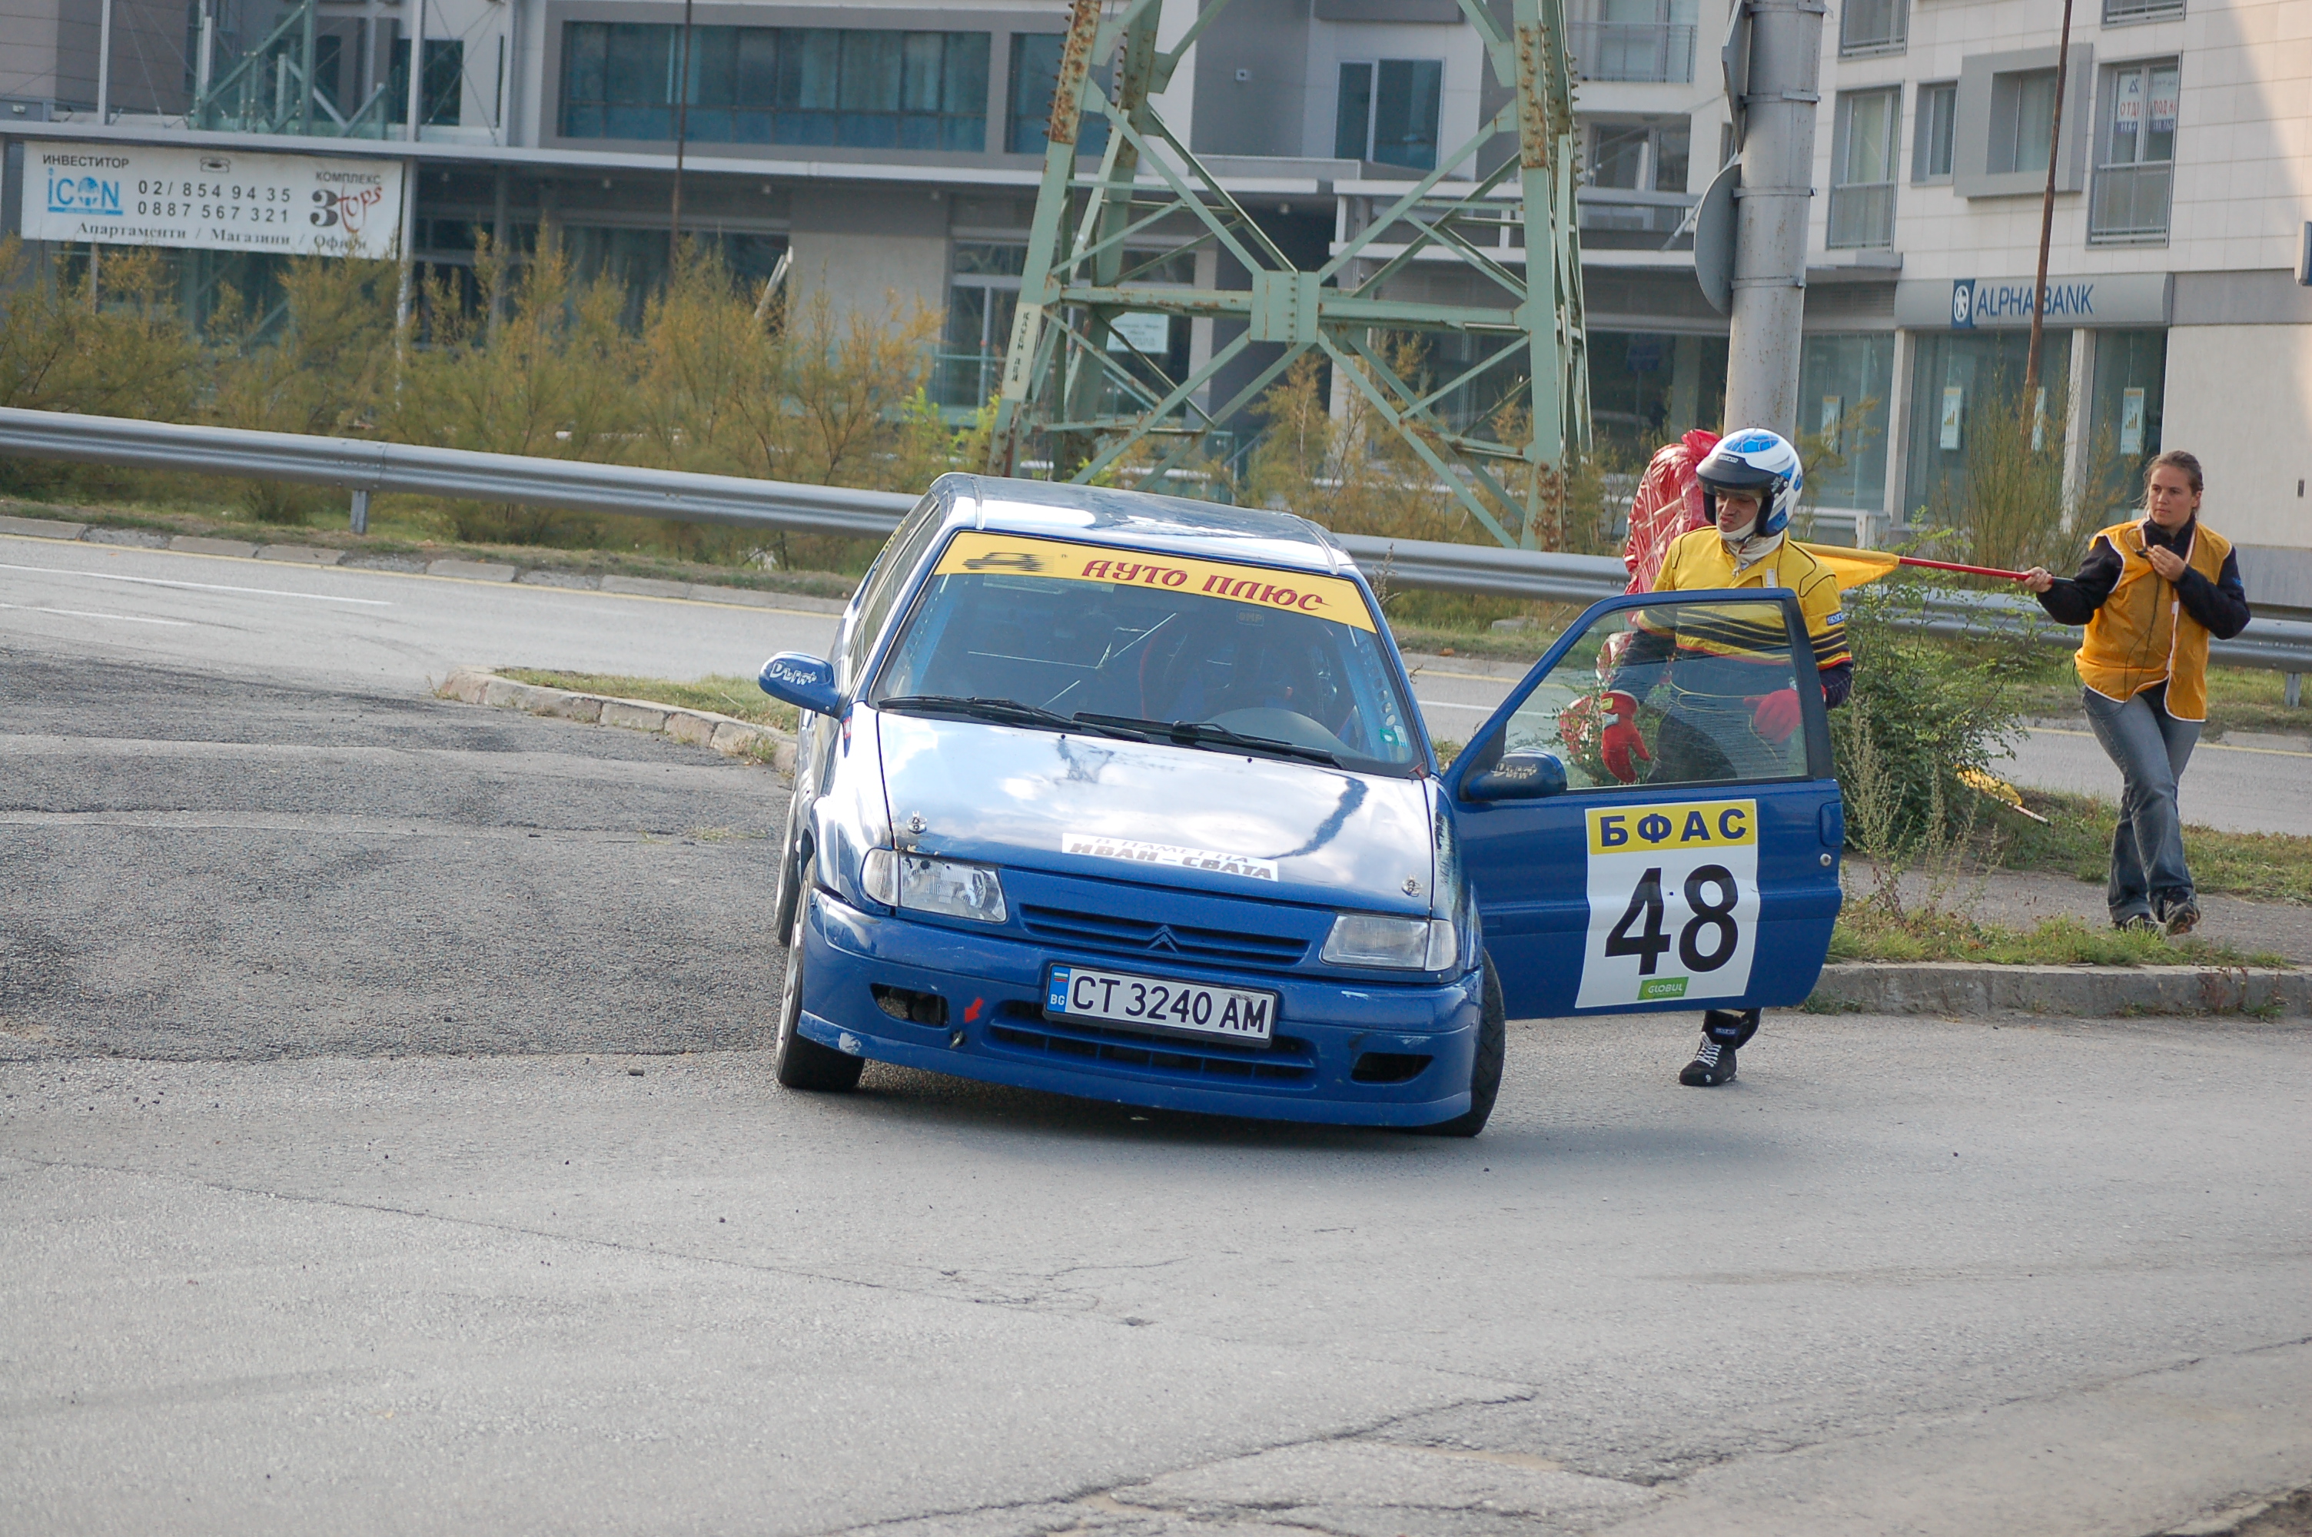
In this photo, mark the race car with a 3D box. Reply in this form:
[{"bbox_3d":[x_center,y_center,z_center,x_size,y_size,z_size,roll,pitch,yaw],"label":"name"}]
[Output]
[{"bbox_3d":[0.326,0.098,16.332,2.670,1.380,3.700,5,5,-4],"label":"race car"}]

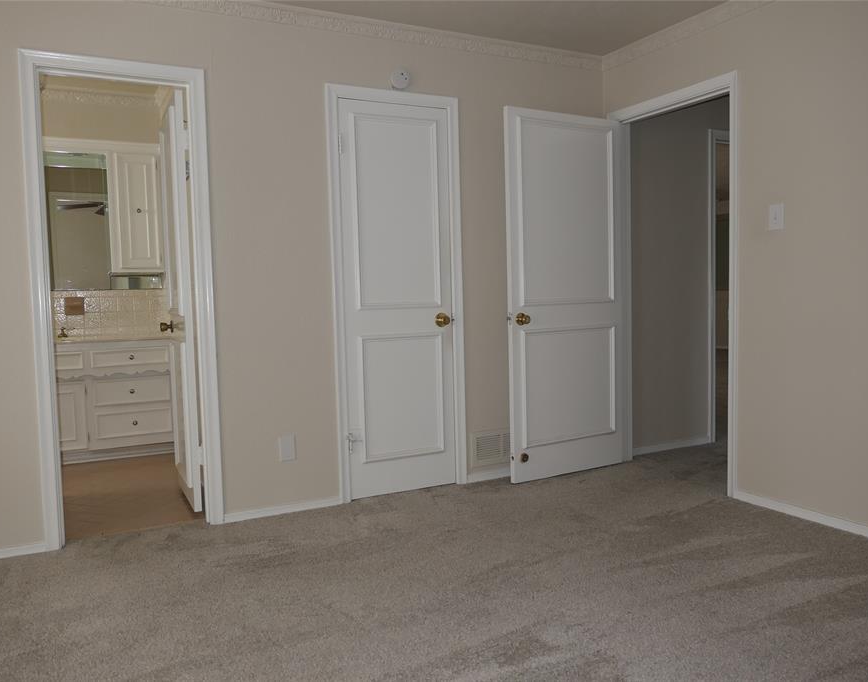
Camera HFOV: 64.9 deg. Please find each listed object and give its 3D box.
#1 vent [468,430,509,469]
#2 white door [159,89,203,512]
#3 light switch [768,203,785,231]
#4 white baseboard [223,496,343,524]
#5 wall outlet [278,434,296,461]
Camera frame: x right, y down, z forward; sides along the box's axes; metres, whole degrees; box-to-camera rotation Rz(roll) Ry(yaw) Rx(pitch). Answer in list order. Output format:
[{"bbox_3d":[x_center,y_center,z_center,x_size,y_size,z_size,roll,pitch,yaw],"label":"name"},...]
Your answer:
[{"bbox_3d":[0.370,0.601,3.868,0.350,0.200,0.014,-3,4,-26],"label":"vent"},{"bbox_3d":[-1.302,-0.182,3.508,0.040,1.990,0.610,-3,4,-27],"label":"white door"},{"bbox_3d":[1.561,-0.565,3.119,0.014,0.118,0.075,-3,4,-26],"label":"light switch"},{"bbox_3d":[-0.731,0.829,3.342,0.569,0.045,0.014,-3,4,-26],"label":"white baseboard"},{"bbox_3d":[-0.713,0.524,3.339,0.074,0.122,0.009,-3,4,-26],"label":"wall outlet"}]

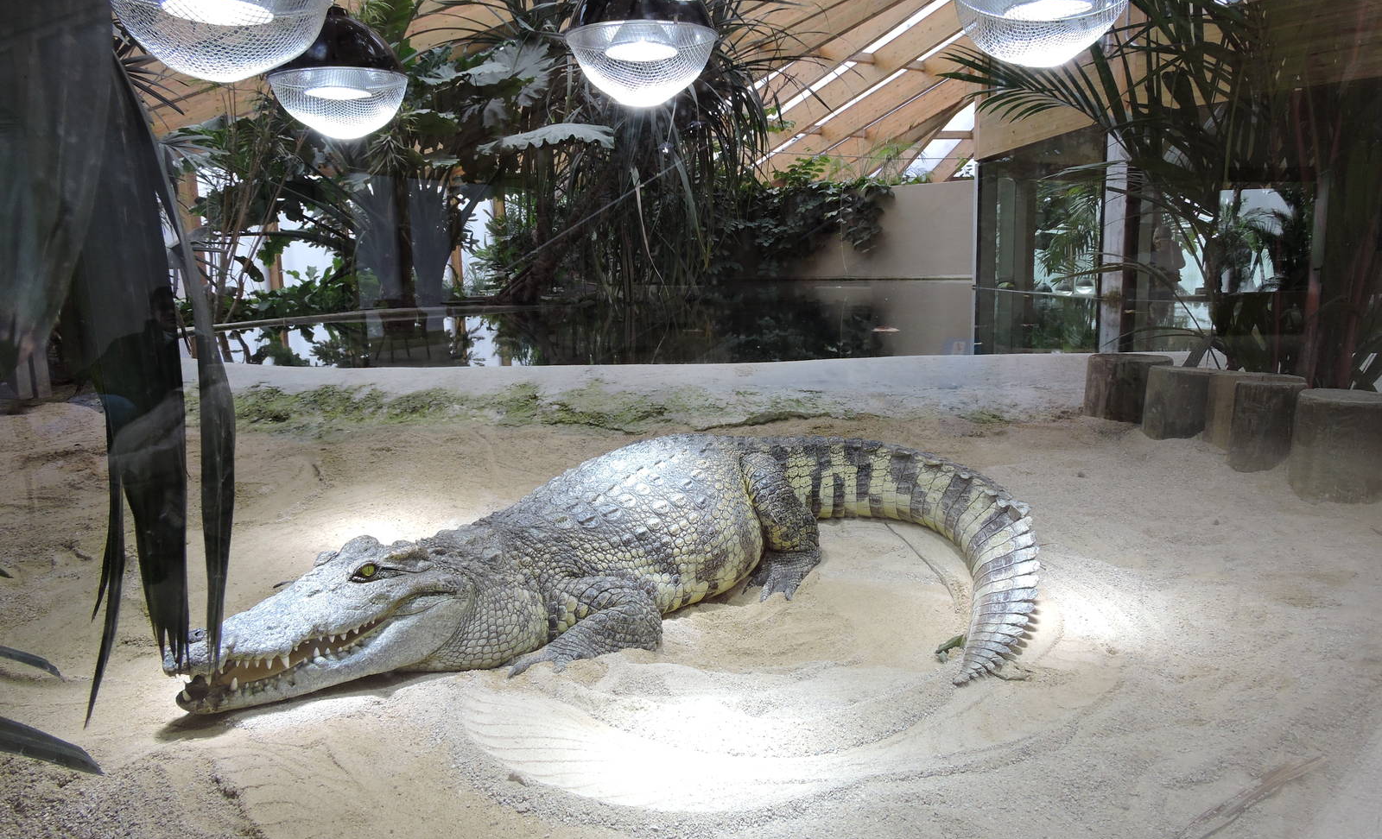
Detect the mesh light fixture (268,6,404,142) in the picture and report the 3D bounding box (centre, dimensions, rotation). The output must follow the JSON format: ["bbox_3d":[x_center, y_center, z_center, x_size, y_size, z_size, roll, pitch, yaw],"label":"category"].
[{"bbox_3d":[-1.056,-1.038,2.877,0.395,0.381,0.395,-2,10,0],"label":"mesh light fixture"}]

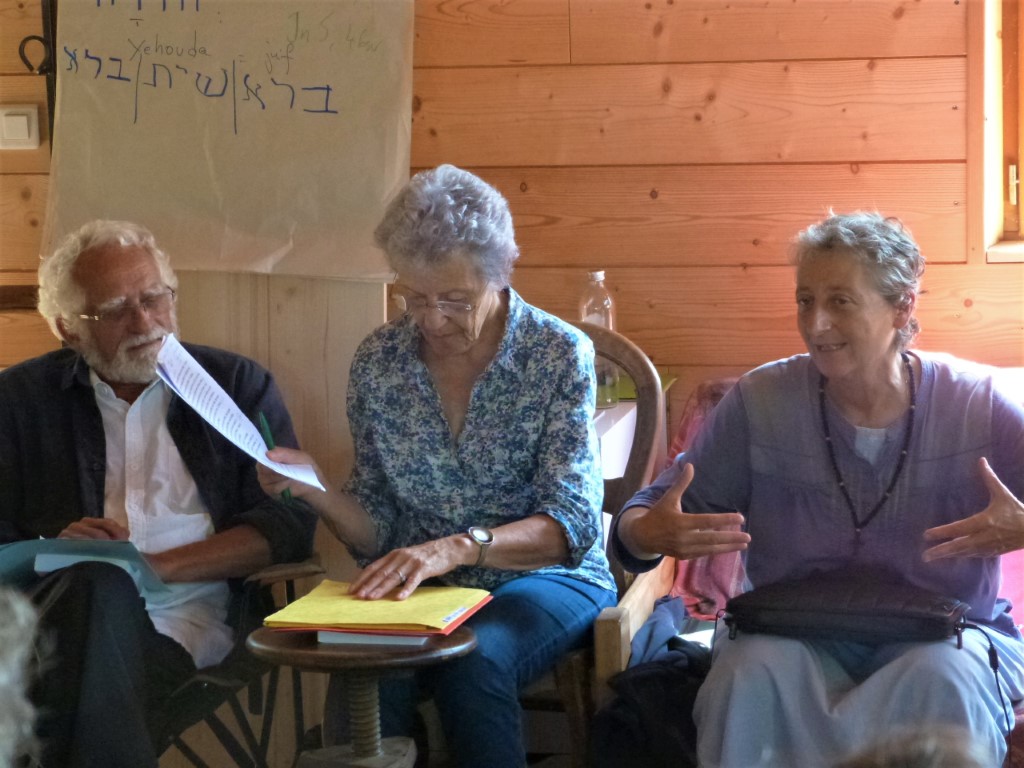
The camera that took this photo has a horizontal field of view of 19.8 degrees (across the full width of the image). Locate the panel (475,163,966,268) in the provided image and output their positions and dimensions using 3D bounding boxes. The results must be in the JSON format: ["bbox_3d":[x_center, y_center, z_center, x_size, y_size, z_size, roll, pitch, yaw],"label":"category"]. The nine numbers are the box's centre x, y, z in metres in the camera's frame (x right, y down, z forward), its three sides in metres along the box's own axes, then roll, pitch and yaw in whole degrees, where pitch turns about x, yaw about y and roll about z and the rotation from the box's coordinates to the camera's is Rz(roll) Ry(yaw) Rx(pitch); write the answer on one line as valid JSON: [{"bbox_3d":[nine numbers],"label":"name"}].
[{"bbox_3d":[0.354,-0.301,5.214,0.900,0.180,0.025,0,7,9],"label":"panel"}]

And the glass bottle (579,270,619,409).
[{"bbox_3d":[0.146,-0.076,4.930,0.067,0.231,0.067,-1,7,0],"label":"glass bottle"}]

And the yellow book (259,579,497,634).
[{"bbox_3d":[-0.181,0.304,4.000,0.240,0.018,0.280,1,7,17],"label":"yellow book"}]

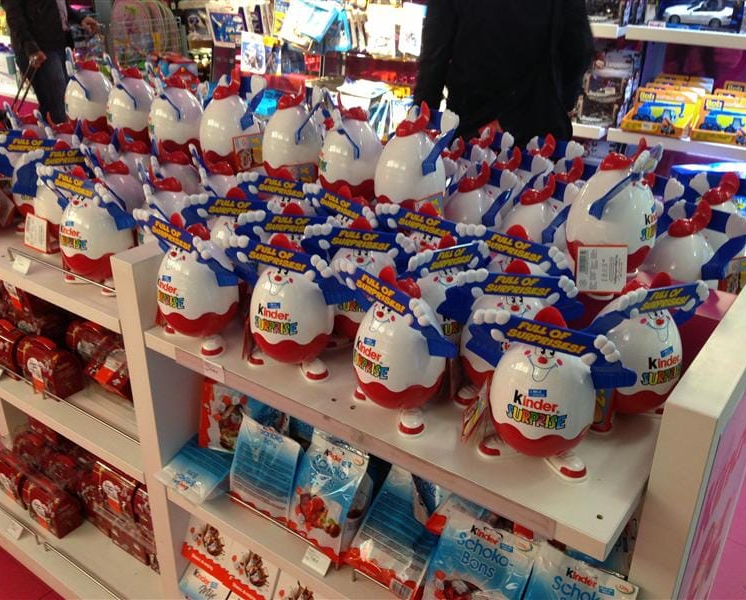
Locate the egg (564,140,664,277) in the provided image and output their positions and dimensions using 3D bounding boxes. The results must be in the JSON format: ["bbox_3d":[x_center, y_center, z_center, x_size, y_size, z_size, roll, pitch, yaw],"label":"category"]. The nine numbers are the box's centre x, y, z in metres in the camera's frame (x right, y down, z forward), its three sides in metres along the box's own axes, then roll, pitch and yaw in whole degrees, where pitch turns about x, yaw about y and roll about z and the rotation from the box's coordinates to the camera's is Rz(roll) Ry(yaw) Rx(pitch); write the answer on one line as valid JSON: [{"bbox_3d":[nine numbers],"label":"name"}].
[{"bbox_3d":[0.379,-0.135,1.173,0.151,0.229,0.203,16,31,29],"label":"egg"}]

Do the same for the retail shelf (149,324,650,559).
[{"bbox_3d":[0.045,0.120,1.260,0.845,0.033,0.370,18,31,32],"label":"retail shelf"}]

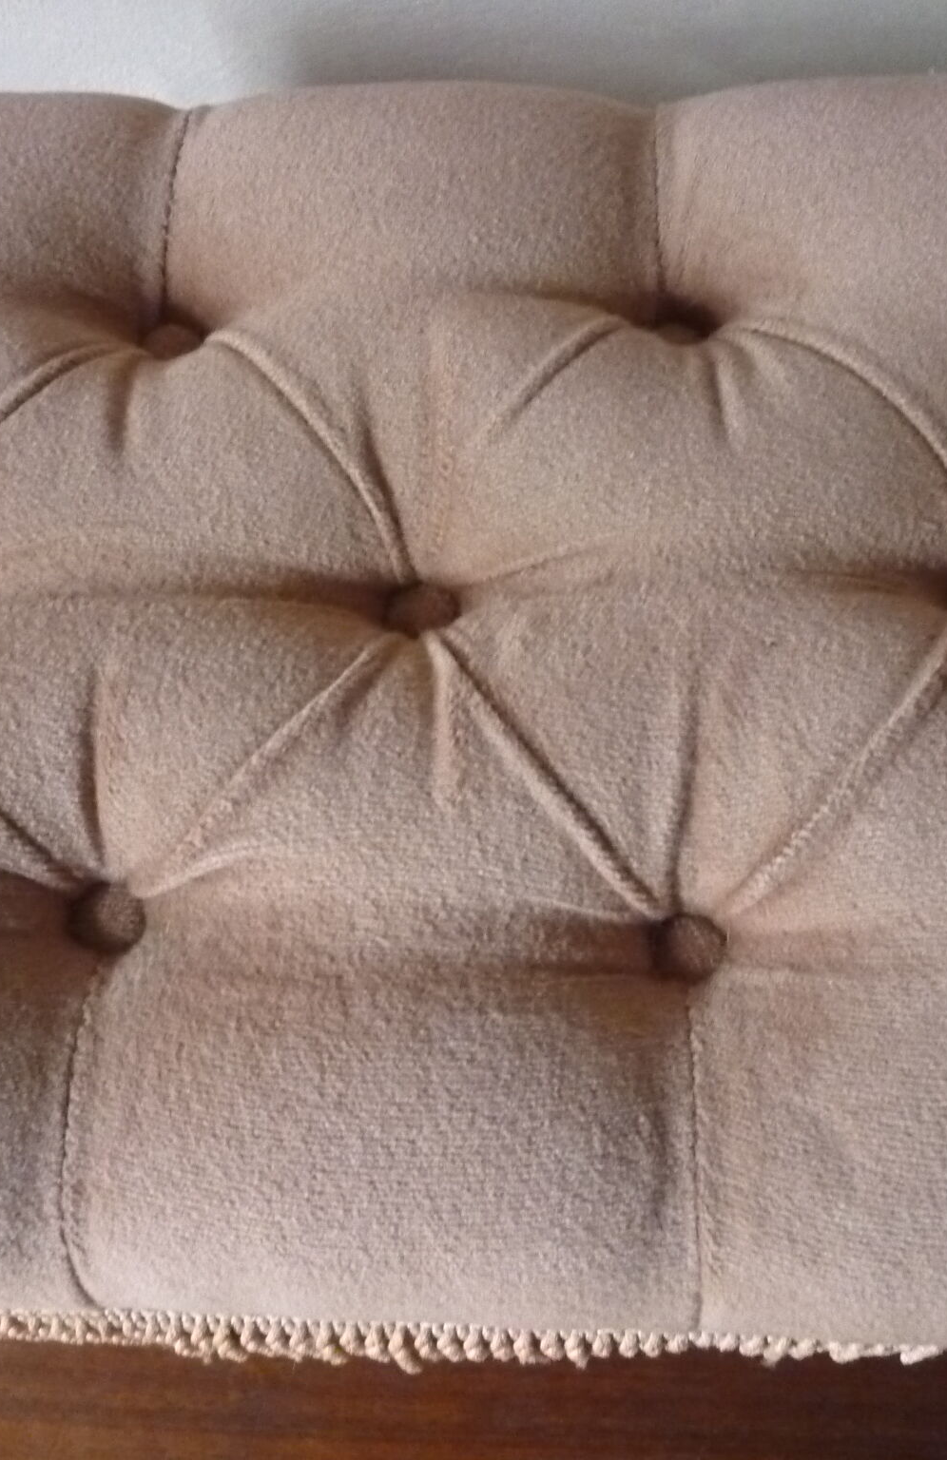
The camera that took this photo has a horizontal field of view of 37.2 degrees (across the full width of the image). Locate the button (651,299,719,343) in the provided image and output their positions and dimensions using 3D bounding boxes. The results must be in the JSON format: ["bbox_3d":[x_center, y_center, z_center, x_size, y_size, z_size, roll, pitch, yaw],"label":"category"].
[{"bbox_3d":[0.058,-0.111,0.384,0.020,0.008,0.020,0,69,9],"label":"button"}]

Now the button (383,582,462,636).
[{"bbox_3d":[-0.014,-0.032,0.370,0.020,0.008,0.020,0,69,9],"label":"button"}]

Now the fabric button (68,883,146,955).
[{"bbox_3d":[-0.093,0.048,0.356,0.020,0.008,0.020,0,69,9],"label":"fabric button"}]

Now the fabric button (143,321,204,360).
[{"bbox_3d":[-0.086,-0.112,0.405,0.020,0.008,0.020,0,69,9],"label":"fabric button"}]

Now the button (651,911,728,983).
[{"bbox_3d":[0.051,0.052,0.335,0.020,0.008,0.020,0,69,9],"label":"button"}]

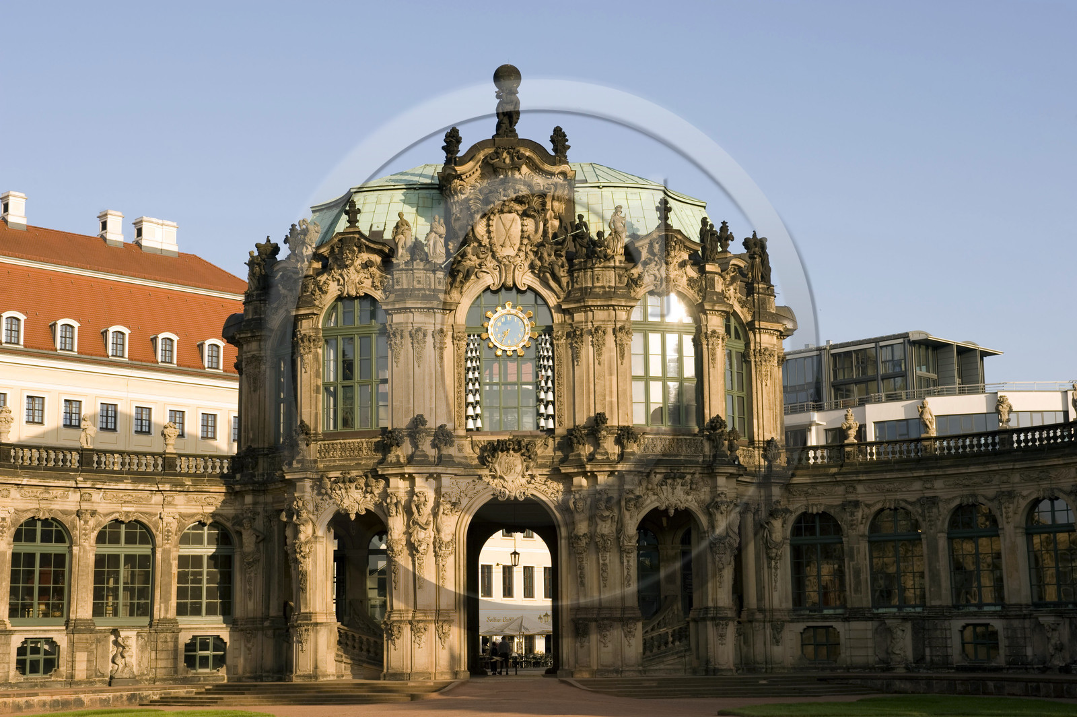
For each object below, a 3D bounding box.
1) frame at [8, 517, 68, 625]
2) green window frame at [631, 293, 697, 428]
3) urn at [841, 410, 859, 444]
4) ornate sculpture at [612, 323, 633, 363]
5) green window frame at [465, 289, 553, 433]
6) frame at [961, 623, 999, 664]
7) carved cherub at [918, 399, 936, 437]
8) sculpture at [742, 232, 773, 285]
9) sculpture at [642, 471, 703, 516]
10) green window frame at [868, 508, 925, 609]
[{"bbox_3d":[-21.340,9.069,71.527,2.450,4.370,0.320,8,-13,-42],"label":"frame"},{"bbox_3d":[5.231,0.072,69.449,2.713,5.587,0.350,2,-11,-16],"label":"green window frame"},{"bbox_3d":[12.846,2.787,68.885,0.684,1.427,0.684,-6,-11,32],"label":"urn"},{"bbox_3d":[3.758,-0.675,74.783,0.840,1.750,0.350,2,-10,-15],"label":"ornate sculpture"},{"bbox_3d":[-1.202,0.052,69.978,3.628,6.048,0.350,-1,-10,-2],"label":"green window frame"},{"bbox_3d":[17.072,11.002,64.754,1.582,1.508,0.200,-9,-12,43],"label":"frame"},{"bbox_3d":[16.493,2.529,70.857,0.600,1.560,0.500,-8,-12,35],"label":"carved cherub"},{"bbox_3d":[9.787,-4.473,74.911,0.867,2.198,1.000,2,-10,-20],"label":"sculpture"},{"bbox_3d":[5.874,5.919,73.292,2.520,1.880,0.700,2,-10,-16],"label":"sculpture"},{"bbox_3d":[15.053,8.408,70.290,2.380,4.150,0.300,-7,-11,33],"label":"green window frame"}]

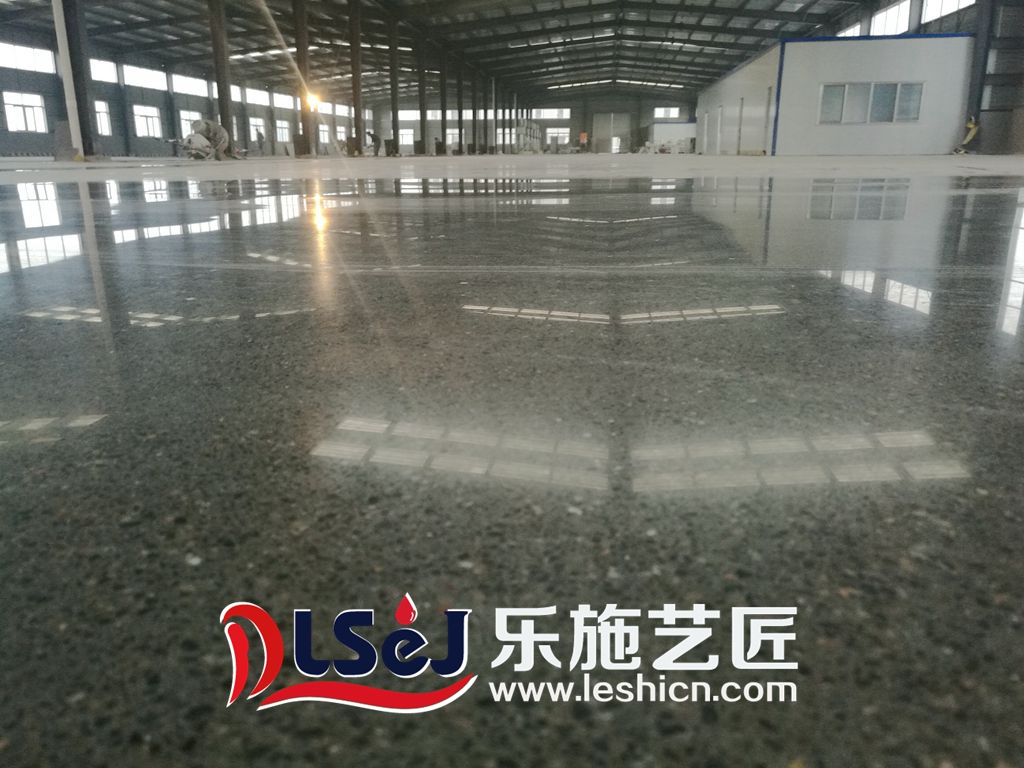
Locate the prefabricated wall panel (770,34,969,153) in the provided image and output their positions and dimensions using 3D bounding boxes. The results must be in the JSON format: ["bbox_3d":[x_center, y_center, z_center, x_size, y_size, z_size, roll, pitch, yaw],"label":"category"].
[{"bbox_3d":[10.397,-8.377,23.302,5.320,3.250,0.150,1,16,5],"label":"prefabricated wall panel"}]

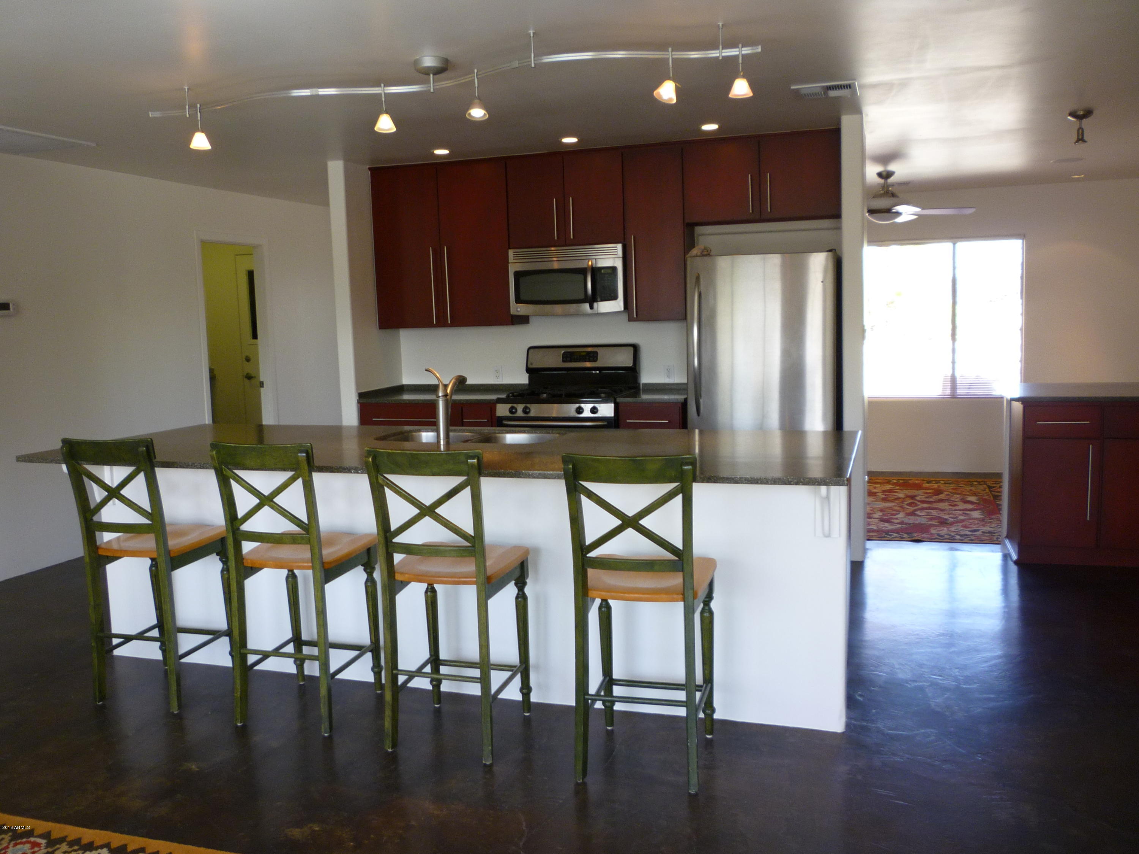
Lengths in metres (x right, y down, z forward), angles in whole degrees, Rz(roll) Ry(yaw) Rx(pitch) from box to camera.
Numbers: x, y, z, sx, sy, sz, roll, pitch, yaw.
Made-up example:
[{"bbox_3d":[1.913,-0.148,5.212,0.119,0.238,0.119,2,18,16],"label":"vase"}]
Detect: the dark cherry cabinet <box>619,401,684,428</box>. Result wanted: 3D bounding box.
[{"bbox_3d":[0.591,0.278,5.993,0.395,0.880,0.617,1,6,19],"label":"dark cherry cabinet"}]

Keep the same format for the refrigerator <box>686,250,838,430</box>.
[{"bbox_3d":[1.188,-0.137,5.699,0.822,1.736,0.799,1,6,19],"label":"refrigerator"}]

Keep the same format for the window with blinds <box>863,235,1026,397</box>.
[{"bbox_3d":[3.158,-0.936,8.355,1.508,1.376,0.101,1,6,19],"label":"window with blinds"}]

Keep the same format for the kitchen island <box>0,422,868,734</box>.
[{"bbox_3d":[-0.527,0.523,4.018,3.306,0.914,1.145,1,7,18],"label":"kitchen island"}]

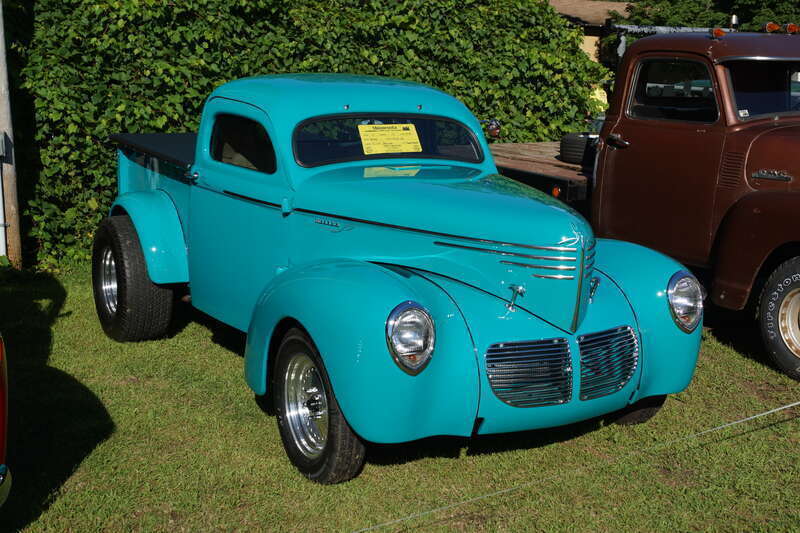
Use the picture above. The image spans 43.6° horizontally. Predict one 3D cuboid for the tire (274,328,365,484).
[{"bbox_3d":[-0.307,0.549,3.949,0.175,0.630,0.630,-5,12,-28],"label":"tire"}]

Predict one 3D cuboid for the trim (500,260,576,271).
[{"bbox_3d":[0.496,-0.004,3.650,0.287,0.016,0.047,6,12,24],"label":"trim"}]

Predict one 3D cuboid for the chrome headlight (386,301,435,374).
[{"bbox_3d":[0.043,0.251,3.454,0.195,0.258,0.110,-5,11,-25],"label":"chrome headlight"}]

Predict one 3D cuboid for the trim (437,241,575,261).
[{"bbox_3d":[0.368,-0.056,3.742,0.602,0.018,0.072,7,12,34],"label":"trim"}]

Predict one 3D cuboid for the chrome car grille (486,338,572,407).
[{"bbox_3d":[0.467,0.397,3.644,0.335,0.250,0.050,-5,2,-18],"label":"chrome car grille"}]

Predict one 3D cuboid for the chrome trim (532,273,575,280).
[{"bbox_3d":[0.554,0.038,3.623,0.152,0.016,0.027,5,11,15],"label":"chrome trim"}]

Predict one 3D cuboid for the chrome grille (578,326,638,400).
[{"bbox_3d":[0.778,0.361,3.811,0.342,0.232,0.060,-8,7,-40],"label":"chrome grille"}]

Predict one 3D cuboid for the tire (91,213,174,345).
[{"bbox_3d":[-1.627,0.079,6.130,0.340,0.770,0.770,-5,12,-28],"label":"tire"}]

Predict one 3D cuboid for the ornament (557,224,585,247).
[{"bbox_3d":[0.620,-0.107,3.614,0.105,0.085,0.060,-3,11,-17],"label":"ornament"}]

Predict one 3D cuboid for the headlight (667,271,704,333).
[{"bbox_3d":[1.167,0.150,4.058,0.195,0.258,0.110,-6,12,-31],"label":"headlight"}]

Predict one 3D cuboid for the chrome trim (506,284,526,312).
[{"bbox_3d":[0.430,0.123,3.683,0.065,0.105,0.045,5,11,24],"label":"chrome trim"}]

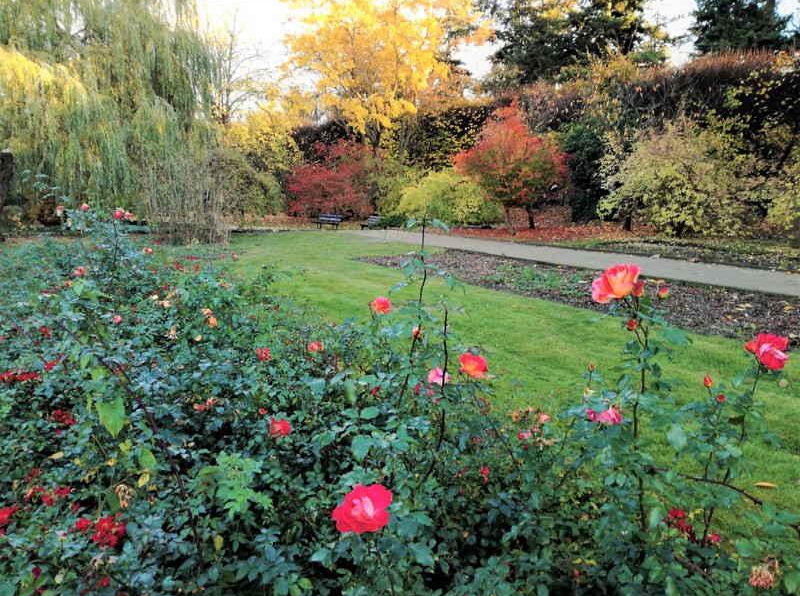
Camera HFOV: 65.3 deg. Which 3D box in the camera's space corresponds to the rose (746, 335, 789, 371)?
[{"bbox_3d":[0.793,0.118,1.350,0.092,0.078,0.085,4,10,24],"label":"rose"}]

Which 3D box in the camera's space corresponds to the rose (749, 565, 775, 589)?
[{"bbox_3d":[0.753,0.580,1.300,0.054,0.050,0.052,3,9,18],"label":"rose"}]

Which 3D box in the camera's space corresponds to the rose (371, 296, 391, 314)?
[{"bbox_3d":[-0.083,0.032,2.650,0.080,0.072,0.075,0,9,-2],"label":"rose"}]

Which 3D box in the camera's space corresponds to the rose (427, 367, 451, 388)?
[{"bbox_3d":[0.130,0.266,2.100,0.080,0.066,0.075,1,9,4],"label":"rose"}]

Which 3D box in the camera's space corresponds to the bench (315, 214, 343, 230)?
[{"bbox_3d":[-3.577,-3.751,31.000,1.450,0.820,0.620,7,11,35],"label":"bench"}]

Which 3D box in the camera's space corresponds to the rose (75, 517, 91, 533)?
[{"bbox_3d":[-0.824,0.588,1.620,0.042,0.040,0.040,-2,9,-12],"label":"rose"}]

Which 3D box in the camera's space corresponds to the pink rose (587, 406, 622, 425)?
[{"bbox_3d":[0.541,0.311,1.650,0.088,0.050,0.075,4,9,19],"label":"pink rose"}]

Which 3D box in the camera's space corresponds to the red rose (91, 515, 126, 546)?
[{"bbox_3d":[-0.747,0.596,1.600,0.090,0.080,0.075,-3,9,-18],"label":"red rose"}]

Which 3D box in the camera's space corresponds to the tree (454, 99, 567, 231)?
[{"bbox_3d":[4.958,-5.946,28.000,4.900,6.000,4.600,1,9,0],"label":"tree"}]

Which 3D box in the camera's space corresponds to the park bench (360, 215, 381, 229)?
[{"bbox_3d":[-1.341,-3.736,31.000,0.600,0.750,1.550,-5,10,-31],"label":"park bench"}]

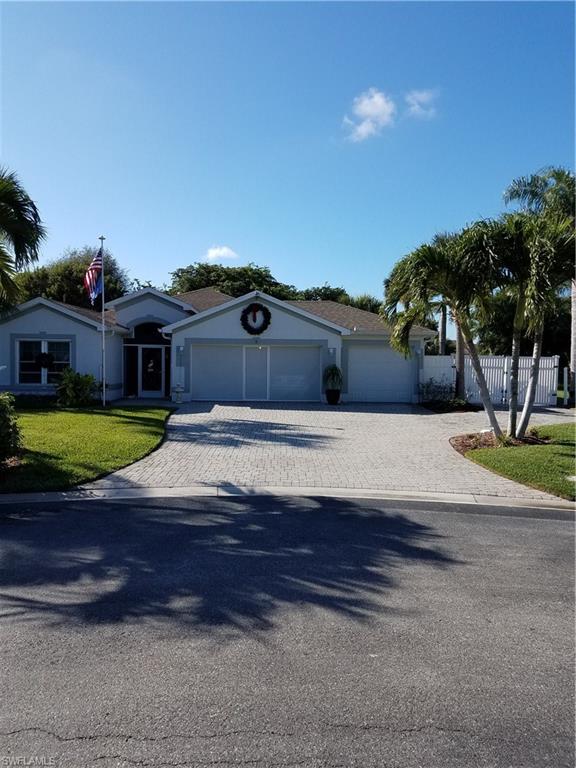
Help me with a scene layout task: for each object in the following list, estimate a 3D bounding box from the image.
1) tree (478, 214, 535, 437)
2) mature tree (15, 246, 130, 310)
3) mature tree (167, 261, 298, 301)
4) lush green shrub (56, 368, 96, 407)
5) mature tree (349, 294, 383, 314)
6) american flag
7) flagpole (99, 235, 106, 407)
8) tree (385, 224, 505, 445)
[{"bbox_3d":[4.702,-1.269,12.300,1.450,4.780,1.500,0,2,0],"label":"tree"},{"bbox_3d":[-13.102,-4.008,35.134,7.000,8.680,6.200,0,2,0],"label":"mature tree"},{"bbox_3d":[-3.643,-3.977,39.131,8.700,8.480,7.000,0,2,0],"label":"mature tree"},{"bbox_3d":[-7.187,0.119,19.600,1.360,1.300,1.250,0,2,0],"label":"lush green shrub"},{"bbox_3d":[5.347,-3.054,41.103,3.300,6.620,3.300,0,2,0],"label":"mature tree"},{"bbox_3d":[-6.576,-3.668,19.500,0.620,1.930,0.300,0,2,0],"label":"american flag"},{"bbox_3d":[-6.264,-2.147,19.500,0.260,5.820,0.200,0,2,0],"label":"flagpole"},{"bbox_3d":[3.316,-1.098,12.300,2.600,4.500,2.500,0,2,0],"label":"tree"}]

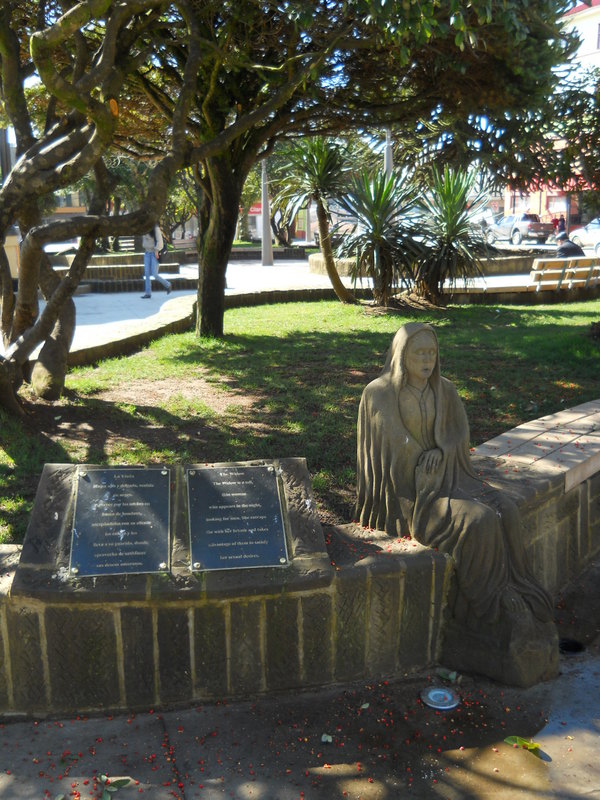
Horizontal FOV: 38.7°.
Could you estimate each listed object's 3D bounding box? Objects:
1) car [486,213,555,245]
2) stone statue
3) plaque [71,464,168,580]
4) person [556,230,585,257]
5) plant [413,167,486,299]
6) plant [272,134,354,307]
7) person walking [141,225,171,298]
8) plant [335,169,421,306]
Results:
[{"bbox_3d":[12.482,-9.710,48.849,1.820,1.780,5.200,-4,13,-17],"label":"car"},{"bbox_3d":[0.597,0.325,3.208,0.869,1.225,0.504,12,17,44],"label":"stone statue"},{"bbox_3d":[-0.592,0.402,2.860,0.312,0.015,0.400,-1,51,-7],"label":"plaque"},{"bbox_3d":[4.561,-2.148,14.470,0.750,1.320,0.520,12,17,44],"label":"person"},{"bbox_3d":[2.439,-2.711,14.043,1.250,2.200,1.250,0,12,0],"label":"plant"},{"bbox_3d":[0.236,-2.846,13.912,1.300,2.650,1.300,0,12,0],"label":"plant"},{"bbox_3d":[-2.863,-2.826,16.882,0.650,1.680,0.520,-8,15,-34],"label":"person walking"},{"bbox_3d":[1.256,-2.630,13.856,1.400,2.200,1.400,0,12,0],"label":"plant"}]

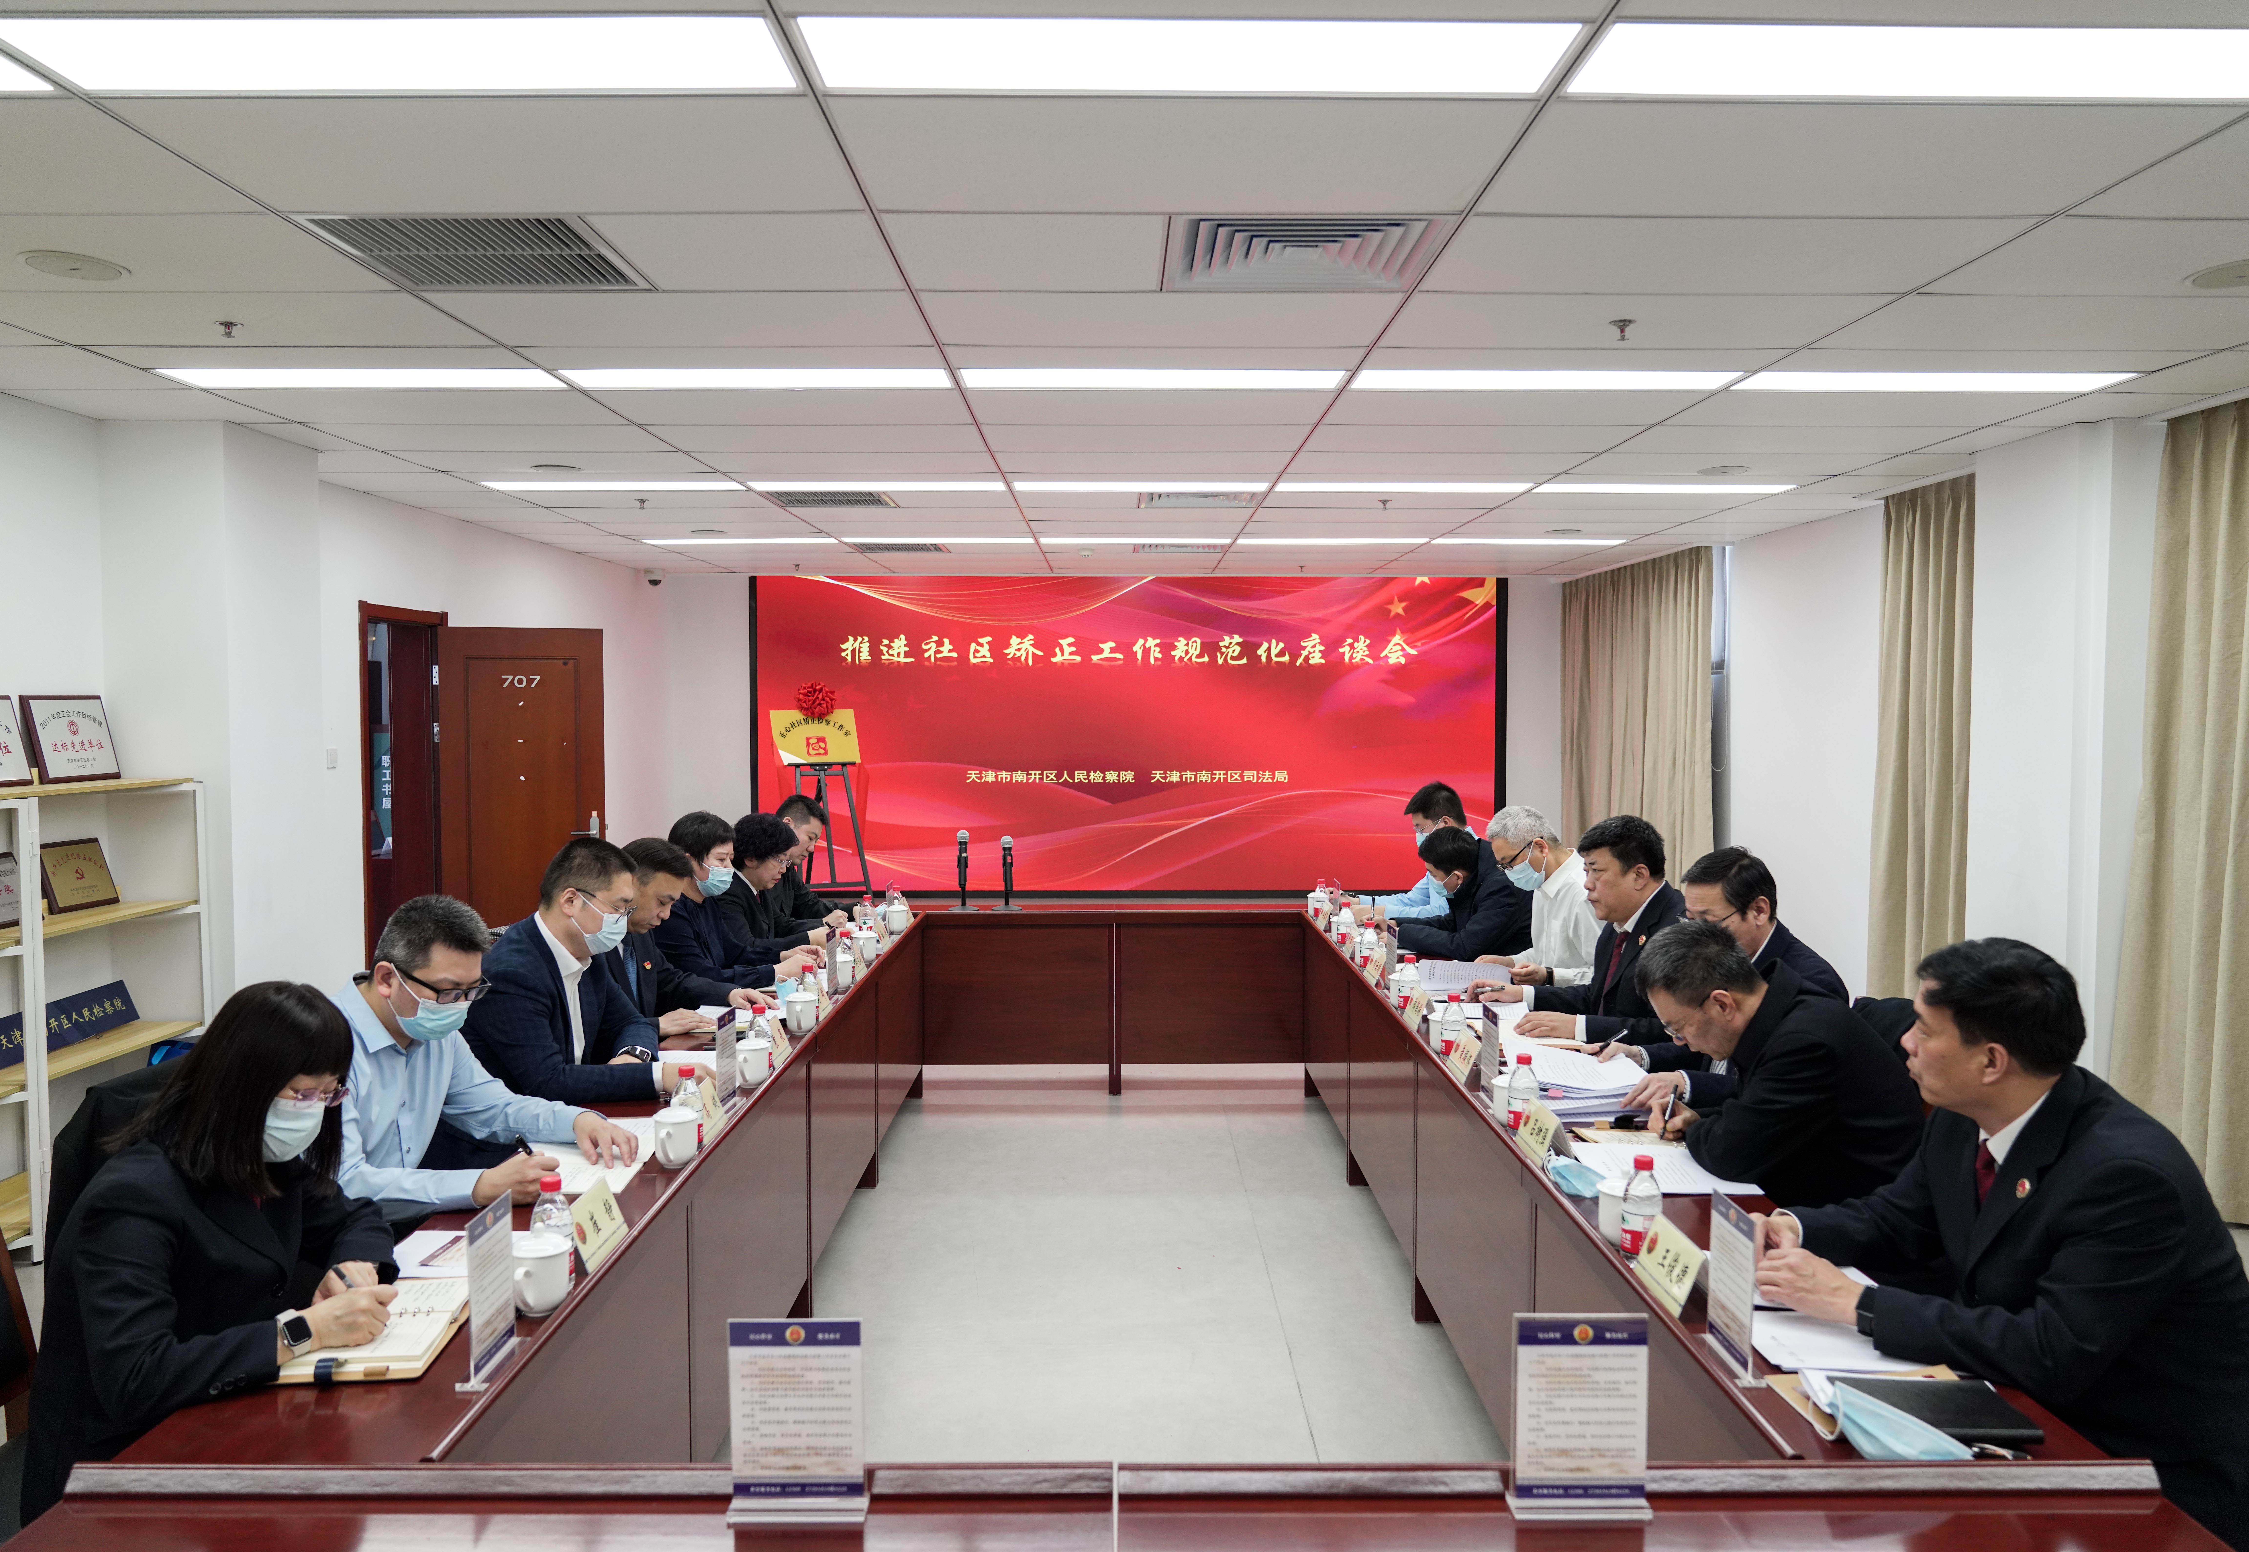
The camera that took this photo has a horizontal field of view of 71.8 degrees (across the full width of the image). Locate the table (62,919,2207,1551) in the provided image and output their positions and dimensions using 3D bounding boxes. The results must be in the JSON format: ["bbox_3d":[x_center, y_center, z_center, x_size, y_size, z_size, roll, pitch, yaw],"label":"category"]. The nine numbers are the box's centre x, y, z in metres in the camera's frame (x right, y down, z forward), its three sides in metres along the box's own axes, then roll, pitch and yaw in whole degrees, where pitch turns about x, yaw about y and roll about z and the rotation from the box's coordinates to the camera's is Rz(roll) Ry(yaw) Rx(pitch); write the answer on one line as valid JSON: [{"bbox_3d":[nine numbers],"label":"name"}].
[{"bbox_3d":[-0.017,1.070,4.161,2.400,0.783,5.530,0,3,0],"label":"table"}]

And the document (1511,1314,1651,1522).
[{"bbox_3d":[0.512,0.714,1.736,0.151,0.213,0.062,0,3,0],"label":"document"}]

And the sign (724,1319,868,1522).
[{"bbox_3d":[-0.367,0.718,1.739,0.153,0.219,0.050,0,3,-4],"label":"sign"}]

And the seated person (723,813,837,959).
[{"bbox_3d":[-1.280,0.747,5.365,0.590,1.235,0.500,0,3,3],"label":"seated person"}]

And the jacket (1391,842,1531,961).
[{"bbox_3d":[1.288,0.559,5.718,0.660,0.637,0.520,0,3,0],"label":"jacket"}]

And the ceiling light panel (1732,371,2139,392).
[{"bbox_3d":[2.490,-1.219,4.757,1.170,0.040,0.280,0,3,0],"label":"ceiling light panel"}]

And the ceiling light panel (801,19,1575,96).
[{"bbox_3d":[0.097,-1.116,2.385,1.180,0.050,0.290,0,3,0],"label":"ceiling light panel"}]

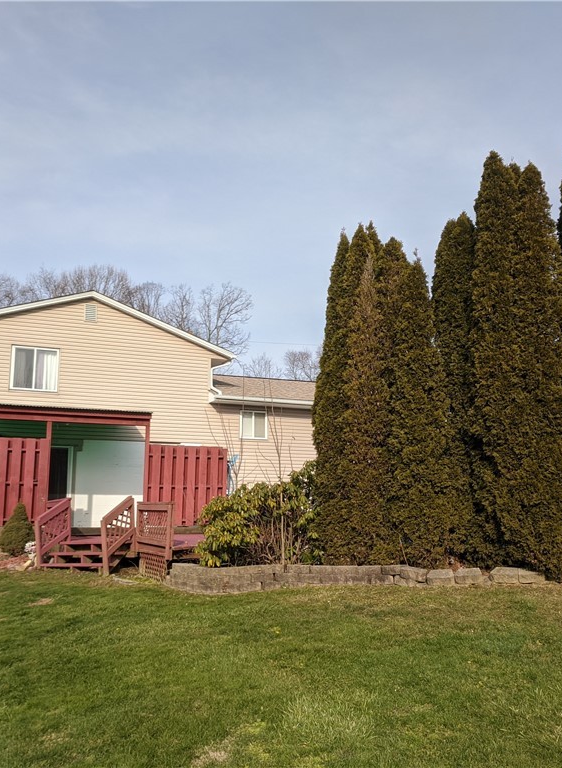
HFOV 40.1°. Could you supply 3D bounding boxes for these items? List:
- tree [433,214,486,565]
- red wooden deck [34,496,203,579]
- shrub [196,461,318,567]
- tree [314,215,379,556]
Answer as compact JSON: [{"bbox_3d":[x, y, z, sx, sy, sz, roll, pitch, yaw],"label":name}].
[{"bbox_3d":[3.308,-0.035,14.184,1.176,6.561,1.176,0,-9,0],"label":"tree"},{"bbox_3d":[-2.892,2.875,14.723,3.450,1.411,4.841,3,-9,-19],"label":"red wooden deck"},{"bbox_3d":[-0.385,2.112,12.597,1.965,1.712,1.600,0,-9,0],"label":"shrub"},{"bbox_3d":[1.179,0.074,13.646,1.205,6.076,1.200,0,-9,0],"label":"tree"}]

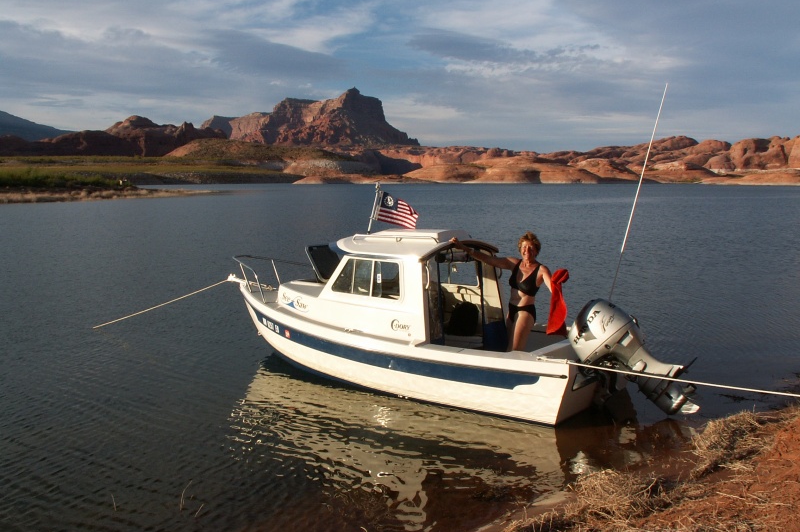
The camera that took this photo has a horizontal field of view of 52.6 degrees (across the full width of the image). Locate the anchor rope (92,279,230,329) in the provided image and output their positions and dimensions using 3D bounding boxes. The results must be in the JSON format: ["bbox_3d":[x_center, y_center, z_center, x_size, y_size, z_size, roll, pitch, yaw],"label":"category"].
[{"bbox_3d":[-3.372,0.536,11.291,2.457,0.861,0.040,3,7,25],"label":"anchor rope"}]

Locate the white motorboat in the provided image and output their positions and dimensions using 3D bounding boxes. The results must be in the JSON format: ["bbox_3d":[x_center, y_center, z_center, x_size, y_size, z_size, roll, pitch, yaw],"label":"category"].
[{"bbox_3d":[0.179,0.471,8.894,6.130,1.750,2.000,5,8,37],"label":"white motorboat"}]

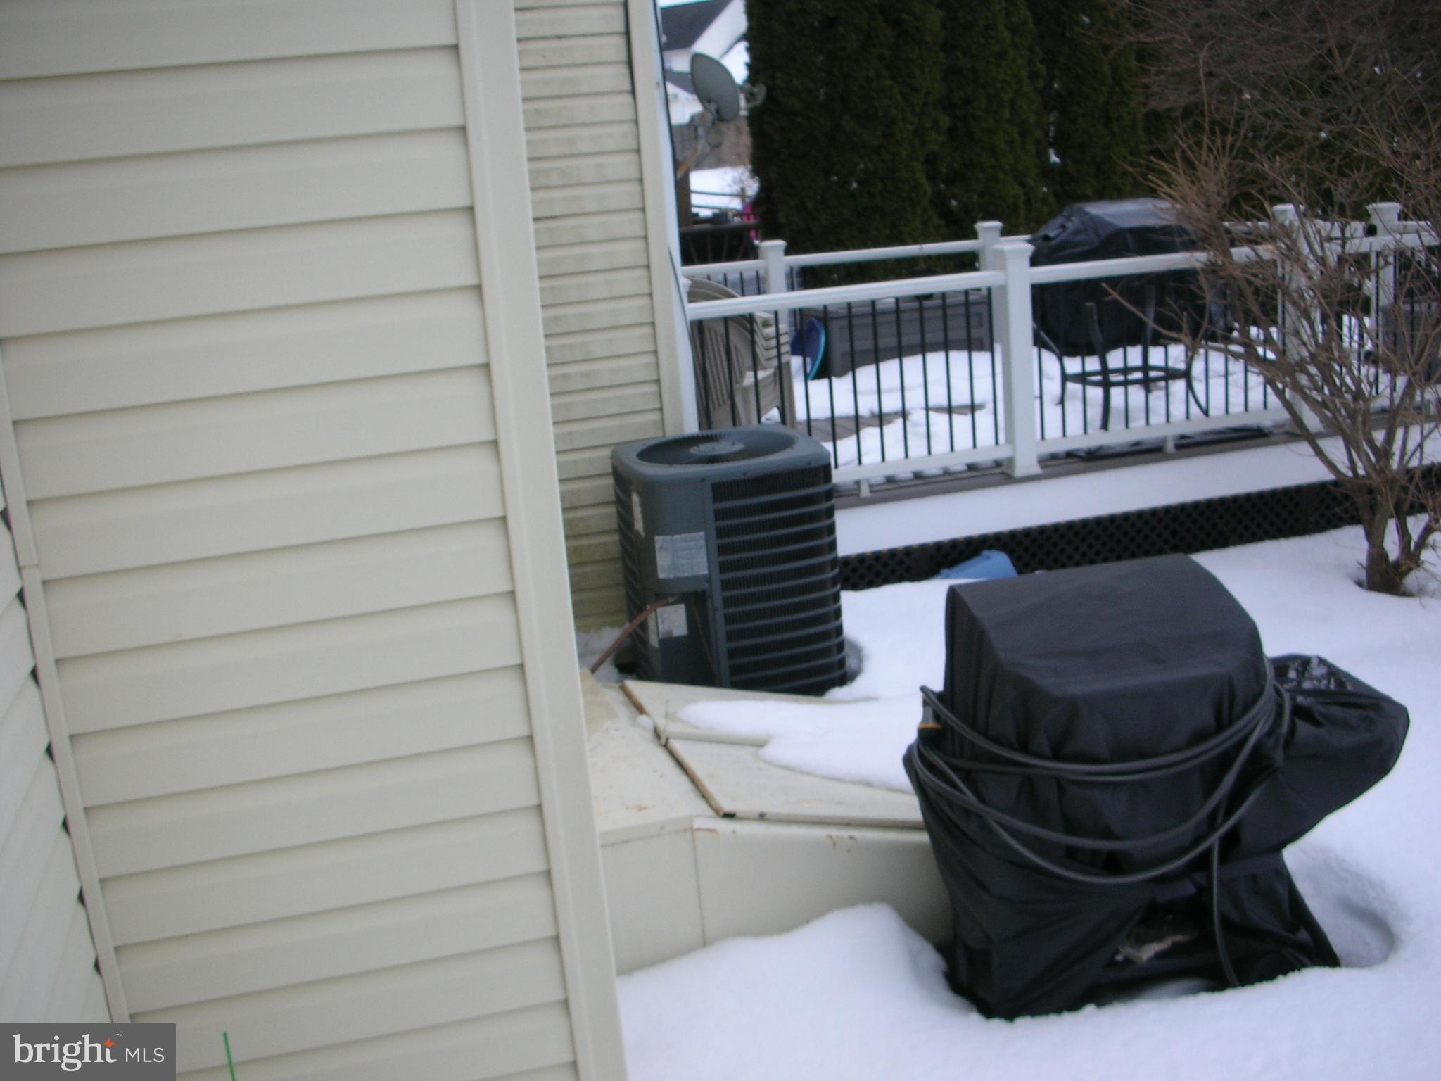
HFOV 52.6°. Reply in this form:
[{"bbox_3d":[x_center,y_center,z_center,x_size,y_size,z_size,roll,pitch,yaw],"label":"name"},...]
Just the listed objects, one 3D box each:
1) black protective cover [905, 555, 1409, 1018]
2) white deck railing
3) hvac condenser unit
[{"bbox_3d":[1.028,0.562,3.423,1.210,0.940,0.550,-7,14,-8],"label":"black protective cover"},{"bbox_3d":[1.574,-1.140,7.786,4.220,1.050,2.550,-8,14,-13],"label":"white deck railing"},{"bbox_3d":[0.023,0.114,5.476,0.725,0.930,0.725,-10,15,-19],"label":"hvac condenser unit"}]

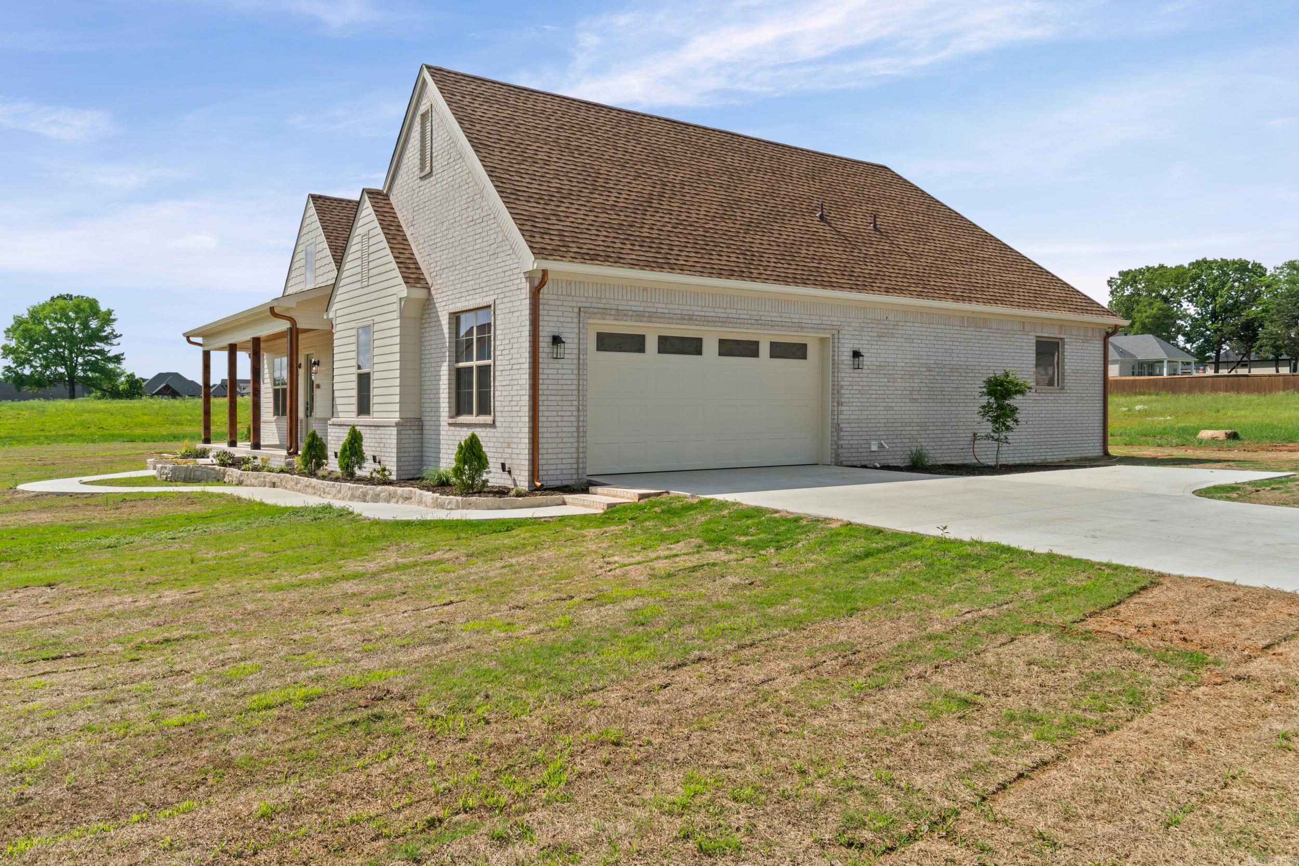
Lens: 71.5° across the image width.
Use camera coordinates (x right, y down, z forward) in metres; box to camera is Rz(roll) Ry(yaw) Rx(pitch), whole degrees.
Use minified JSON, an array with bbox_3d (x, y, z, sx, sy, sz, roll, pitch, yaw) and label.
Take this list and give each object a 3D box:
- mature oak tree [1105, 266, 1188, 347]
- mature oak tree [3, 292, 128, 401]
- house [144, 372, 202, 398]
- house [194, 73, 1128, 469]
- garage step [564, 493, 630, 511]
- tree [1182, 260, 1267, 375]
[{"bbox_3d":[72.772,-16.194,132.000,11.000,17.000,11.000,-1,2,-36],"label":"mature oak tree"},{"bbox_3d":[-64.975,-9.567,100.000,12.000,11.700,12.200,-1,2,-36],"label":"mature oak tree"},{"bbox_3d":[-100.152,-9.516,190.000,13.500,6.600,14.000,-1,2,-36],"label":"house"},{"bbox_3d":[-0.811,-3.151,24.990,18.425,7.370,18.559,-1,2,-36],"label":"house"},{"bbox_3d":[-0.648,0.859,11.238,0.415,0.090,1.099,-1,2,-36],"label":"garage step"},{"bbox_3d":[77.760,-15.241,122.000,10.600,16.800,10.600,-1,2,-36],"label":"tree"}]

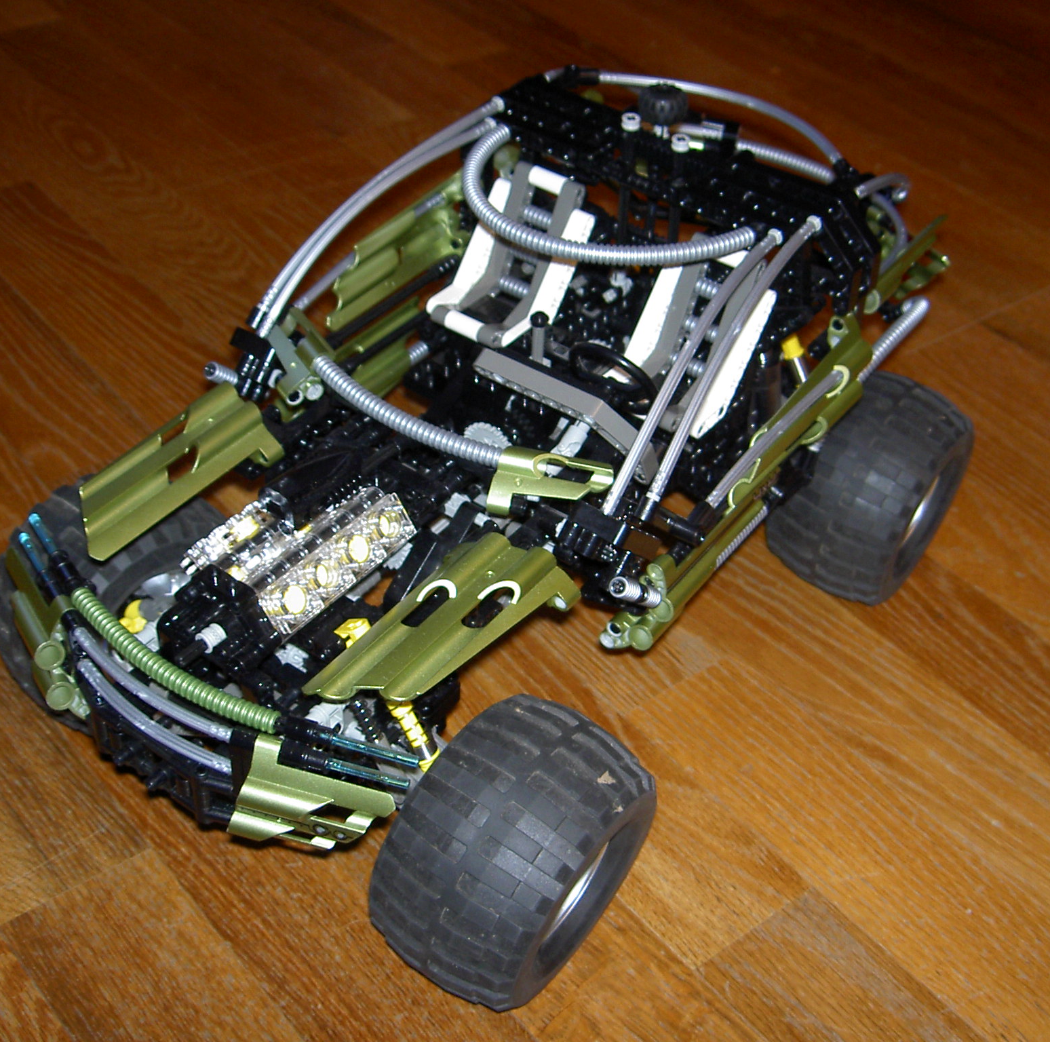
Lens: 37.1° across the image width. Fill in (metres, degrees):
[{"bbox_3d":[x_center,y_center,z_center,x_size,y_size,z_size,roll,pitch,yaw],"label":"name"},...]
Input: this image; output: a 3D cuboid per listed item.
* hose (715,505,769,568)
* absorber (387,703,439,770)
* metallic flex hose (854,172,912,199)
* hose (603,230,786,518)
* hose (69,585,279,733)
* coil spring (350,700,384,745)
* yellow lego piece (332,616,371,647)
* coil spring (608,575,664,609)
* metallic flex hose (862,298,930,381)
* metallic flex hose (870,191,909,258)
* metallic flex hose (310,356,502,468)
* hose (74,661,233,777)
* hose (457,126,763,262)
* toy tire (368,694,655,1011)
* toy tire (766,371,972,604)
[{"bbox_3d":[0.077,0.008,0.570,0.007,0.007,0.046,27,44,24],"label":"hose"},{"bbox_3d":[-0.036,0.065,0.489,0.009,0.028,0.009,-14,20,48],"label":"absorber"},{"bbox_3d":[0.132,-0.121,0.579,0.008,0.024,0.051,28,46,25],"label":"metallic flex hose"},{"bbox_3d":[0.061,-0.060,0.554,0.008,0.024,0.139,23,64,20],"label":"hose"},{"bbox_3d":[-0.105,0.041,0.459,0.085,0.008,0.016,28,46,25],"label":"hose"},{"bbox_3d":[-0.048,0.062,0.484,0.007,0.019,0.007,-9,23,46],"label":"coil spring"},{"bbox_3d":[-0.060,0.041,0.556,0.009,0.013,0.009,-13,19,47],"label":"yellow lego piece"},{"bbox_3d":[0.040,0.024,0.541,0.007,0.007,0.032,34,7,30],"label":"coil spring"},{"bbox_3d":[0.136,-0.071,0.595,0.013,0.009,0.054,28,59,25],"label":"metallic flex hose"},{"bbox_3d":[0.151,-0.122,0.641,0.013,0.031,0.028,27,44,24],"label":"metallic flex hose"},{"bbox_3d":[-0.040,-0.037,0.566,0.106,0.008,0.022,27,44,24],"label":"metallic flex hose"},{"bbox_3d":[-0.112,0.059,0.464,0.068,0.006,0.012,28,46,25],"label":"hose"},{"bbox_3d":[0.018,-0.108,0.541,0.114,0.009,0.063,28,46,25],"label":"hose"},{"bbox_3d":[-0.003,0.116,0.549,0.060,0.104,0.104,31,46,21],"label":"toy tire"},{"bbox_3d":[0.160,-0.016,0.728,0.060,0.104,0.104,29,45,22],"label":"toy tire"}]

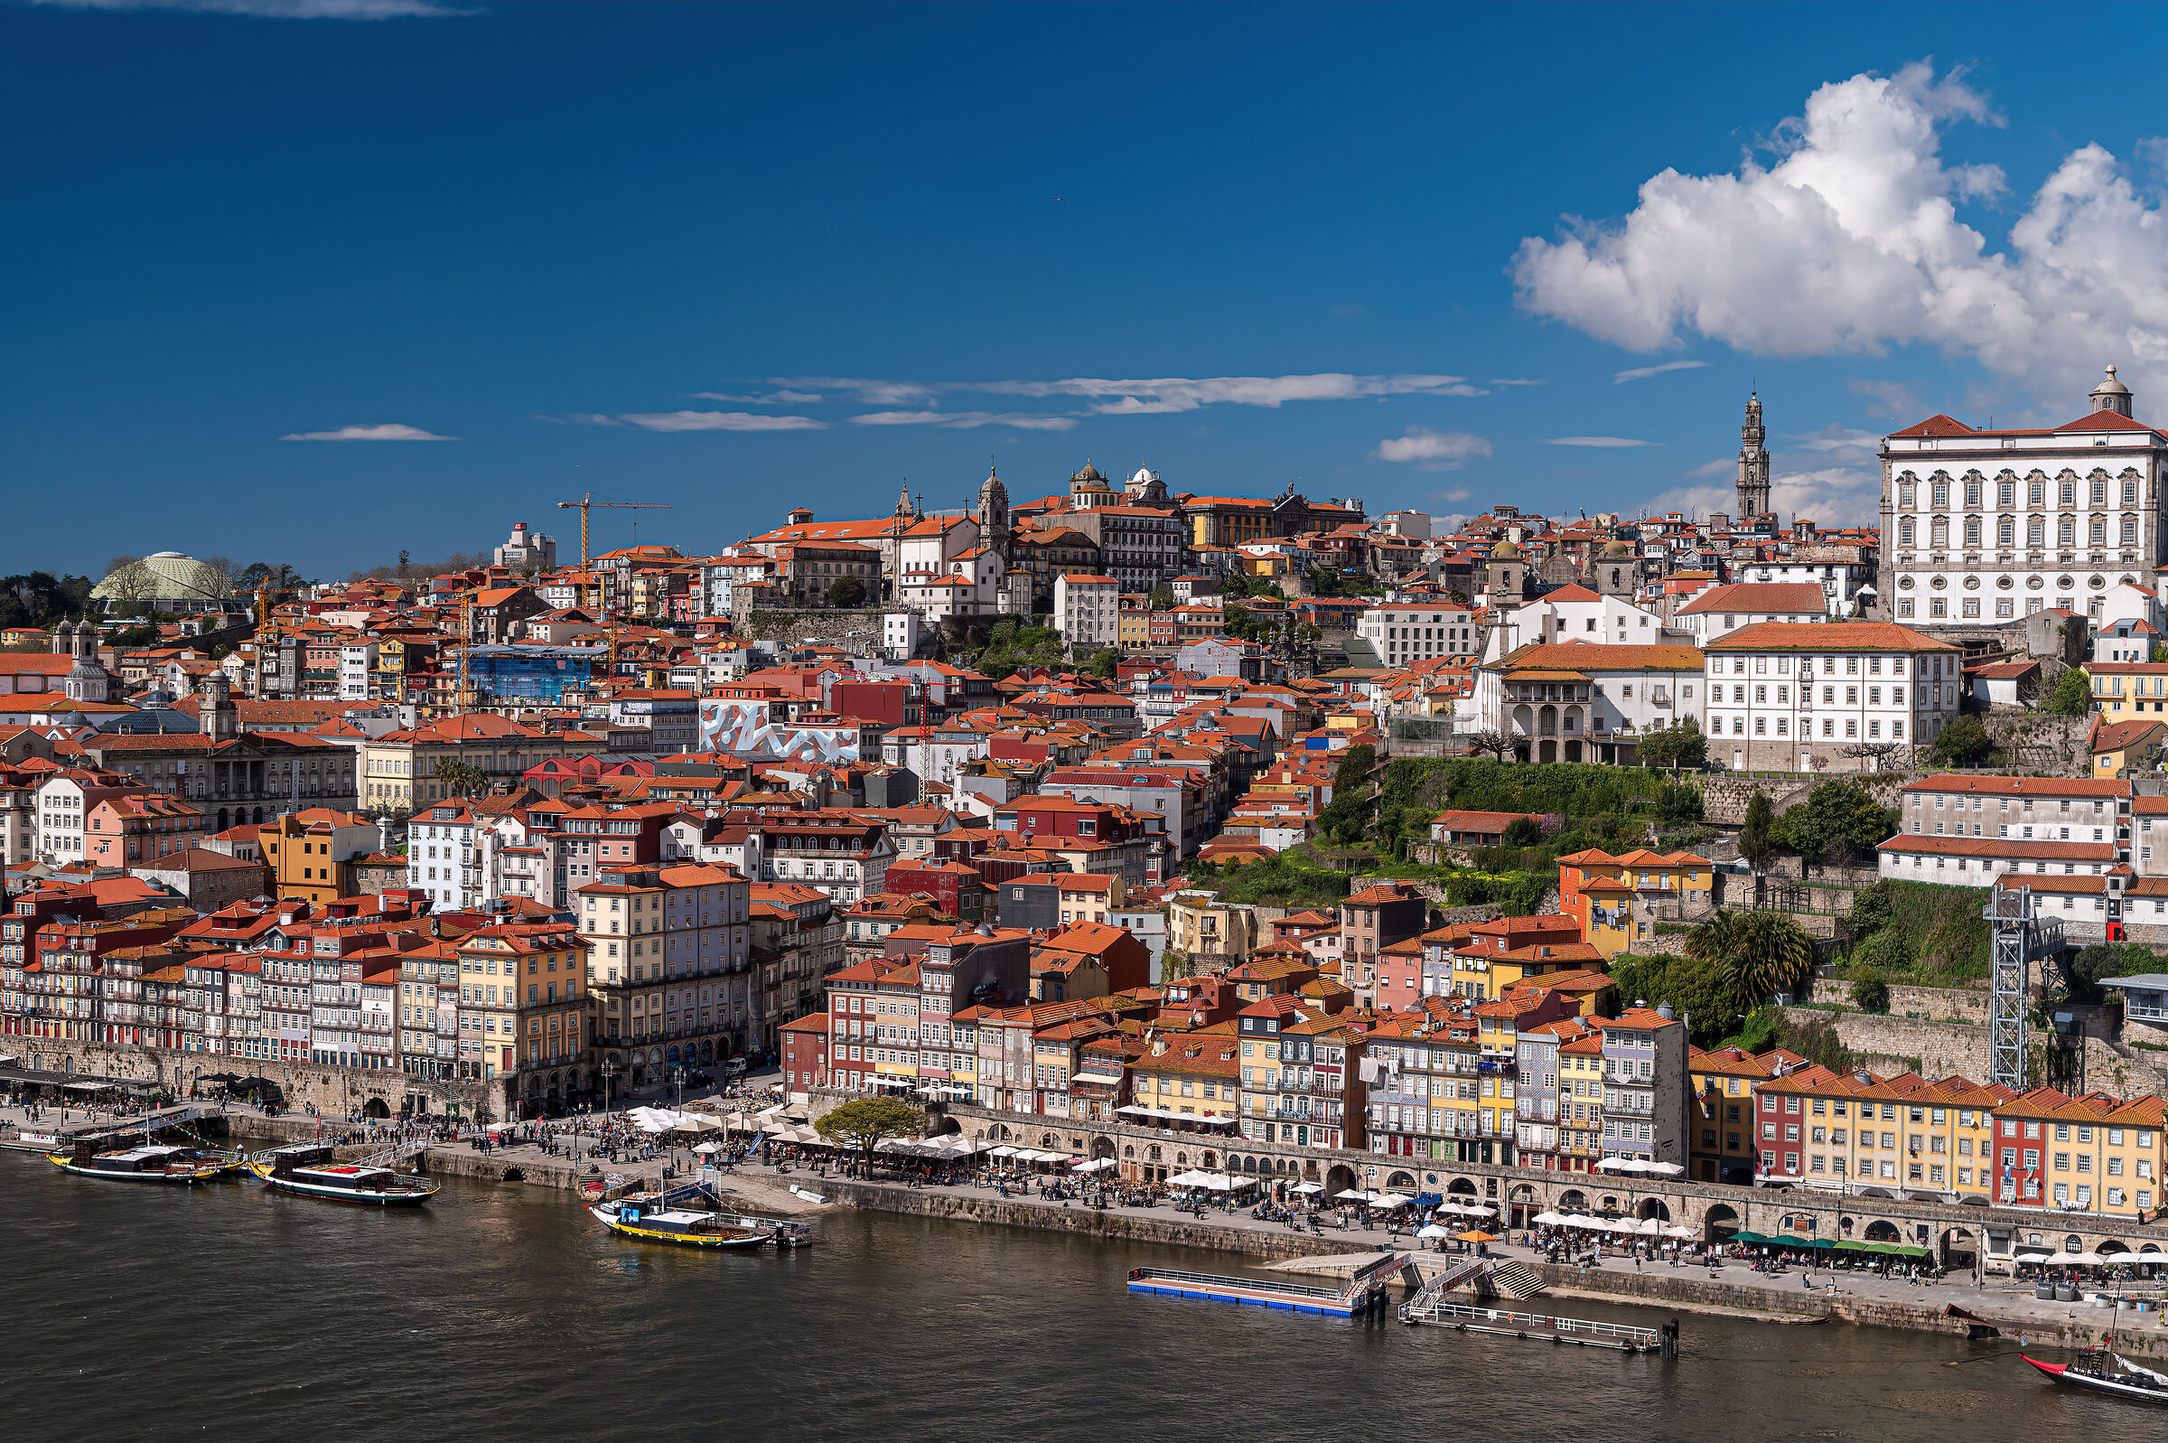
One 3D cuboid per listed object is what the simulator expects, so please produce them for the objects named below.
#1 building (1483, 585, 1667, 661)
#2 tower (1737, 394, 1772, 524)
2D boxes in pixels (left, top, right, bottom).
[{"bbox_3d":[83.050,-16.310,508.000,28.500,13.500,15.000,0,2,9],"label":"building"},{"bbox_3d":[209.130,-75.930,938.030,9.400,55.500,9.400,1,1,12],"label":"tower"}]

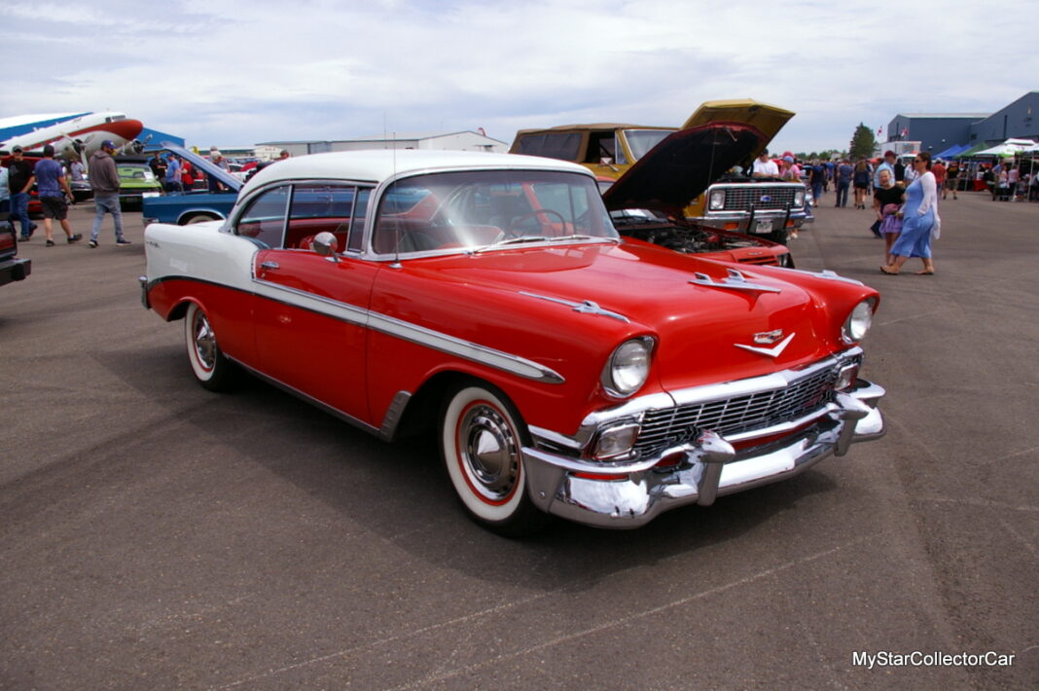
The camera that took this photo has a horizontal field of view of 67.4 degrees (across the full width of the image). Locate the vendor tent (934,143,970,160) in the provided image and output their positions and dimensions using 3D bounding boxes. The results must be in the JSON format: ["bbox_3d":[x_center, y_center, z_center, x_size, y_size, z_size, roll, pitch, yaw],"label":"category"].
[{"bbox_3d":[28.580,-11.683,50.651,3.300,3.100,3.300,5,14,21],"label":"vendor tent"}]

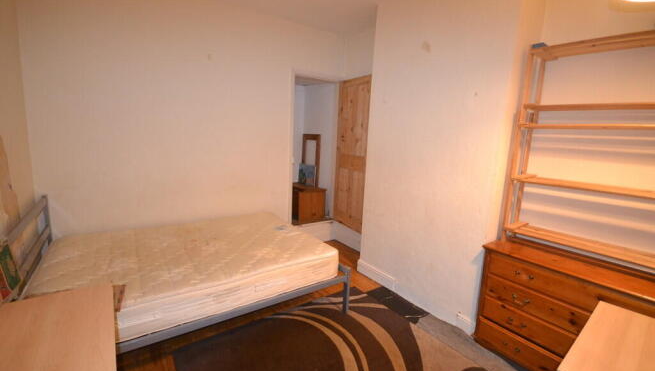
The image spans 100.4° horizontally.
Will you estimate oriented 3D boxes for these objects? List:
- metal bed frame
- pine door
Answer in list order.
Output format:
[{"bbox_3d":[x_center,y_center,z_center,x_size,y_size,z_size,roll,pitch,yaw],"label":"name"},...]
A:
[{"bbox_3d":[-1.065,0.595,2.300,2.113,0.936,1.433,-4,12,-34],"label":"metal bed frame"},{"bbox_3d":[0.331,-0.381,3.581,0.042,1.965,0.704,-4,12,-34],"label":"pine door"}]

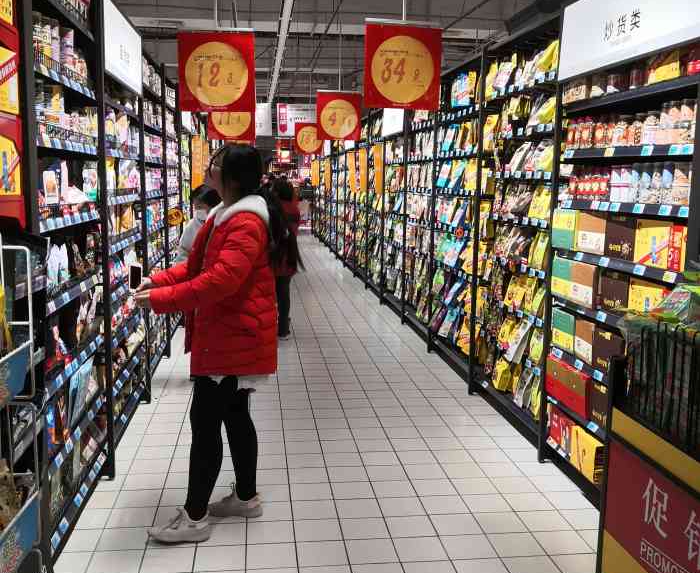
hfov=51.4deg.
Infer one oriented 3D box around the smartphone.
[{"bbox_3d":[-0.914,-0.039,3.107,0.062,0.129,0.009,-2,-5,-23],"label":"smartphone"}]

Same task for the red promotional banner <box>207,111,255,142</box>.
[{"bbox_3d":[-1.462,-2.104,8.980,0.600,0.630,0.020,0,8,-7],"label":"red promotional banner"}]

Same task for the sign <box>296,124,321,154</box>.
[{"bbox_3d":[-0.809,-2.957,14.642,0.600,0.630,0.020,0,8,-7],"label":"sign"}]

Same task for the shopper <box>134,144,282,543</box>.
[{"bbox_3d":[-0.595,0.233,3.075,0.600,1.640,0.480,1,8,-3],"label":"shopper"}]

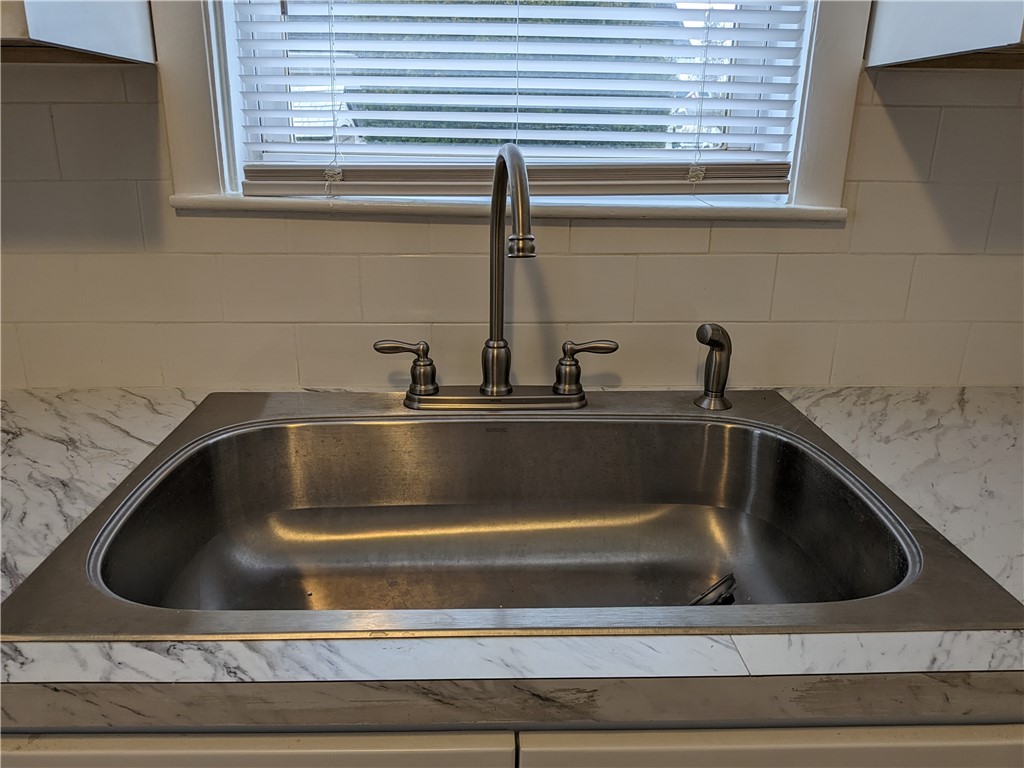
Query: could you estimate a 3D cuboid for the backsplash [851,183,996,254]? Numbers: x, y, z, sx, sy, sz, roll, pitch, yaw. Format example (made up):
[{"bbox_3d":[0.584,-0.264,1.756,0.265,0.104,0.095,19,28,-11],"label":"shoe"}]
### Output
[{"bbox_3d":[0.593,-0.240,1.030,0.202,0.099,0.010,0,17,-1],"label":"backsplash"}]

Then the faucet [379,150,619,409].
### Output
[{"bbox_3d":[-0.020,-0.110,0.860,0.337,0.344,0.248,0,17,-1],"label":"faucet"}]

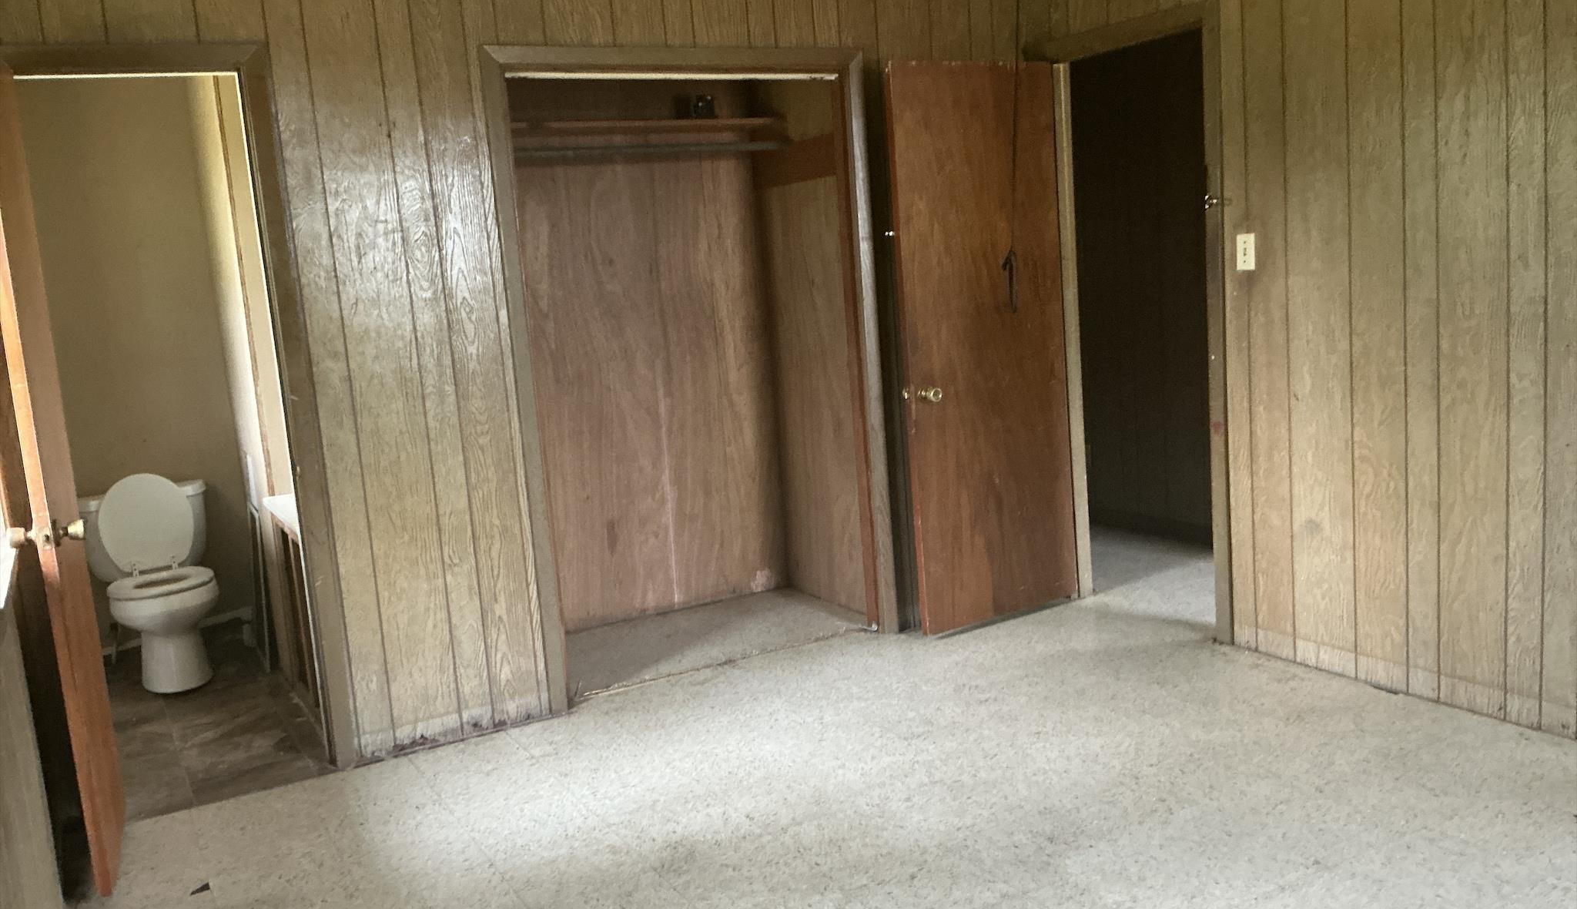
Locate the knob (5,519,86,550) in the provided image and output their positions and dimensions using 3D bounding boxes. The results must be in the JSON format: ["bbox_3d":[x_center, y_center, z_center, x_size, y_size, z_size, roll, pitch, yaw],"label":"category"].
[{"bbox_3d":[-1.722,0.186,2.960,0.162,0.063,0.063,-8,9,-24],"label":"knob"}]

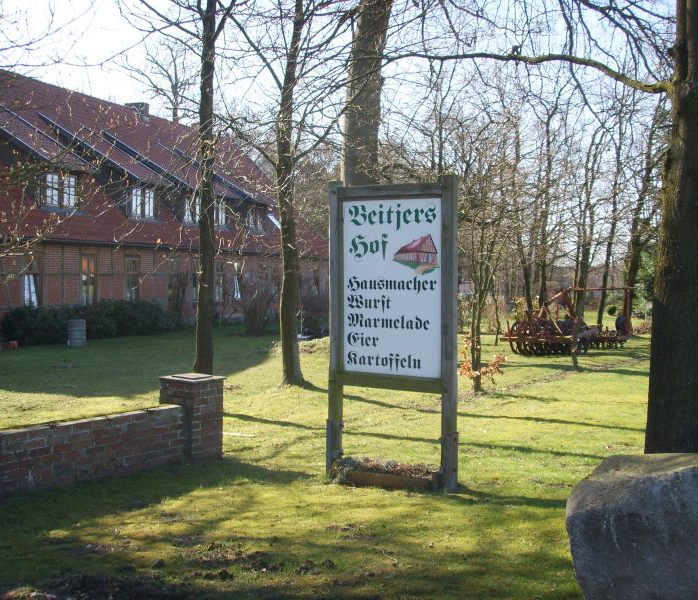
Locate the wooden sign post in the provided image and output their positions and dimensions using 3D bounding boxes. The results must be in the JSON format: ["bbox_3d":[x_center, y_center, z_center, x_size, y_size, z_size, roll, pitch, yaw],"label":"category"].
[{"bbox_3d":[0.395,0.298,8.500,1.280,2.880,0.150,1,2,28],"label":"wooden sign post"}]

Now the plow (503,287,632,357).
[{"bbox_3d":[6.250,0.550,25.600,3.500,1.800,2.200,0,1,-8],"label":"plow"}]

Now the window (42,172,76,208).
[{"bbox_3d":[-10.450,-3.920,32.500,0.120,1.170,1.850,0,2,19],"label":"window"}]

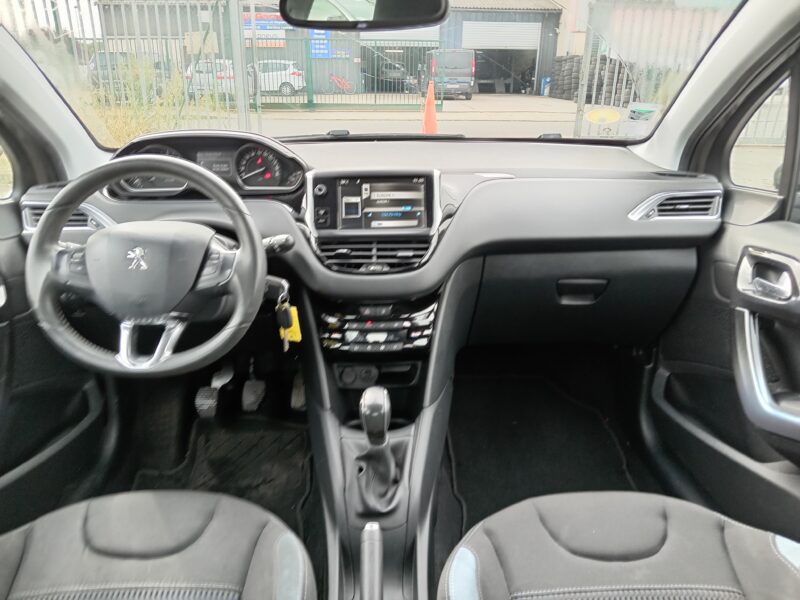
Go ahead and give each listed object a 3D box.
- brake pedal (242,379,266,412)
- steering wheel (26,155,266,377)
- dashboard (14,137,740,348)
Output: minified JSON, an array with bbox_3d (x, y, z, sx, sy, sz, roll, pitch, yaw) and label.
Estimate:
[{"bbox_3d":[-0.347,0.228,1.380,0.057,0.078,0.035,-1,-14,-3],"label":"brake pedal"},{"bbox_3d":[-0.371,-0.051,0.878,0.352,0.330,0.105,-1,-3,-3],"label":"steering wheel"},{"bbox_3d":[-0.031,-0.159,1.224,1.390,0.390,0.540,-1,21,-3],"label":"dashboard"}]

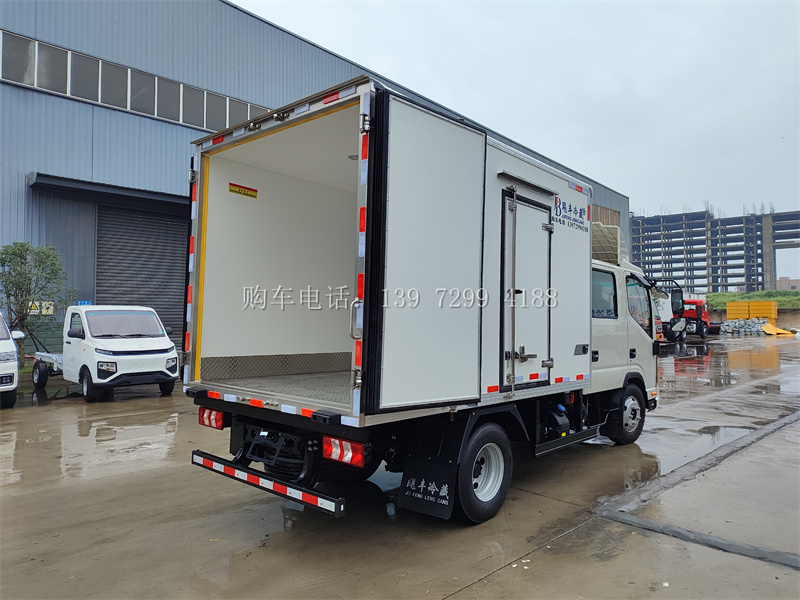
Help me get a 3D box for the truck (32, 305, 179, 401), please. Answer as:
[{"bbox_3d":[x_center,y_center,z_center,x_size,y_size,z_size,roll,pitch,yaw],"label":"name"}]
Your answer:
[{"bbox_3d":[-6.739,1.062,12.431,4.880,1.900,1.700,-2,-3,43],"label":"truck"}]

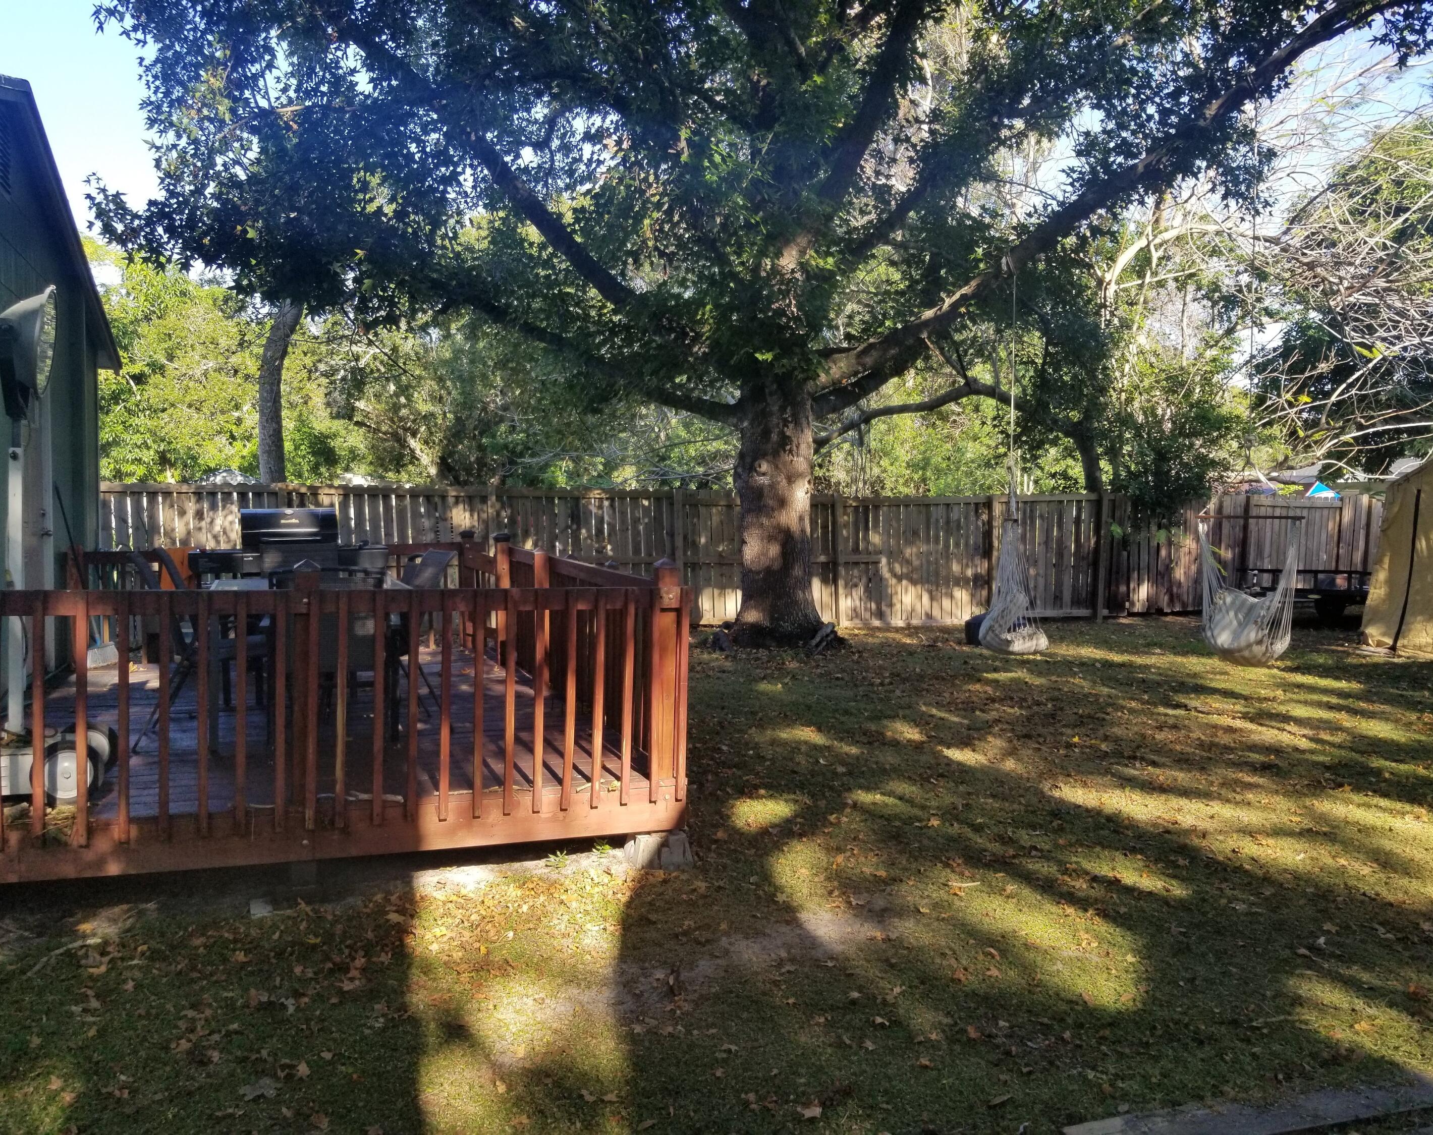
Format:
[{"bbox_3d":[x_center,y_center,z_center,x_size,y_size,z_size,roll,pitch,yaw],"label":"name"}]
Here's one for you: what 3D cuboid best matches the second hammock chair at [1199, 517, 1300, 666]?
[{"bbox_3d":[4.931,0.224,10.500,0.700,1.360,0.960,-1,3,-44],"label":"second hammock chair"}]

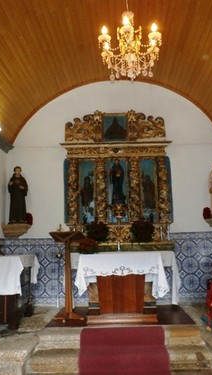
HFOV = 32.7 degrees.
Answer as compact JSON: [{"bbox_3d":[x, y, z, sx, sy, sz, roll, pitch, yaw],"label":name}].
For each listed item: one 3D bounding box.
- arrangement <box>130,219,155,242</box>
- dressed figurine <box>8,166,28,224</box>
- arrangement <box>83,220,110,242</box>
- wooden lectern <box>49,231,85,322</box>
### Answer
[{"bbox_3d":[0.657,0.775,6.466,0.430,0.410,0.380,-3,-10,3],"label":"arrangement"},{"bbox_3d":[-1.561,0.136,6.441,0.354,1.046,0.260,-1,-9,-5],"label":"dressed figurine"},{"bbox_3d":[-0.153,0.793,6.507,0.440,0.390,0.380,-3,-10,3],"label":"arrangement"},{"bbox_3d":[-0.543,1.253,5.181,0.490,1.230,0.420,-4,-10,9],"label":"wooden lectern"}]

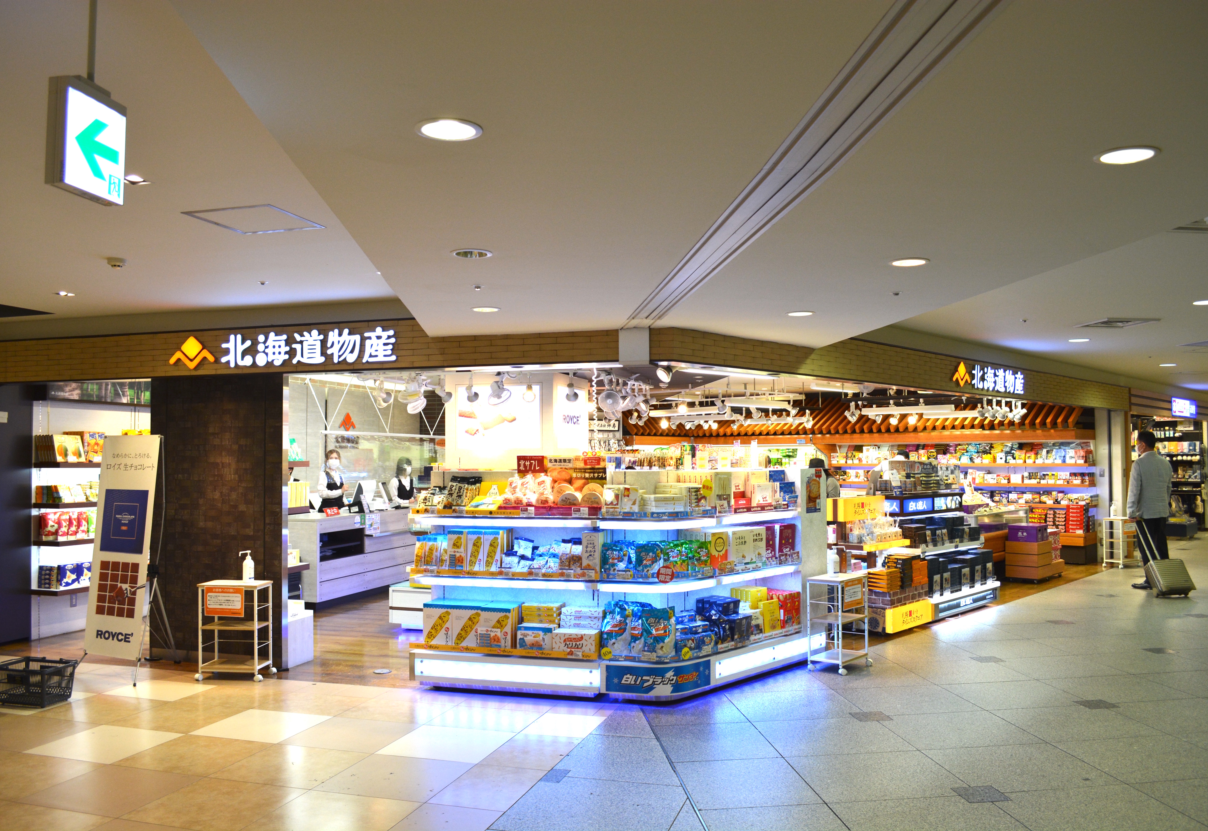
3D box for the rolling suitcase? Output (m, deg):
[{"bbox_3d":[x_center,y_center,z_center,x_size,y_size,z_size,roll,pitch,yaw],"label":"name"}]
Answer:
[{"bbox_3d":[6.058,1.524,10.202,0.380,0.890,0.210,0,-30,-14],"label":"rolling suitcase"}]

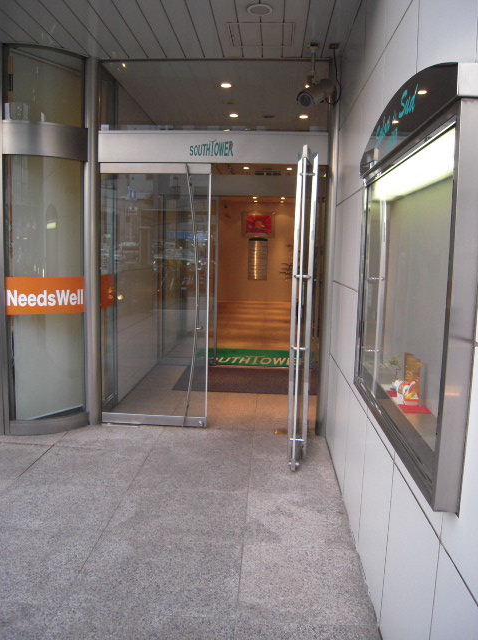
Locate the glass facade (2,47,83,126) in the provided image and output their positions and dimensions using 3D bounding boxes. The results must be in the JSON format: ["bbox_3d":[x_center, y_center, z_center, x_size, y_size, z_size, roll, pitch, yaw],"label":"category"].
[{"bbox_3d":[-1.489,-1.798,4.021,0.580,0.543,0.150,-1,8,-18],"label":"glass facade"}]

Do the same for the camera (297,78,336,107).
[{"bbox_3d":[0.573,-1.683,3.830,0.130,0.140,0.290,9,39,47],"label":"camera"}]

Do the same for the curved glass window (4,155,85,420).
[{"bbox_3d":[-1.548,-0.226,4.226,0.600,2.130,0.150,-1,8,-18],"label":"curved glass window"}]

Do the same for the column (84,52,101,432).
[{"bbox_3d":[-1.236,-0.587,4.397,0.120,3.031,0.120,2,7,3],"label":"column"}]

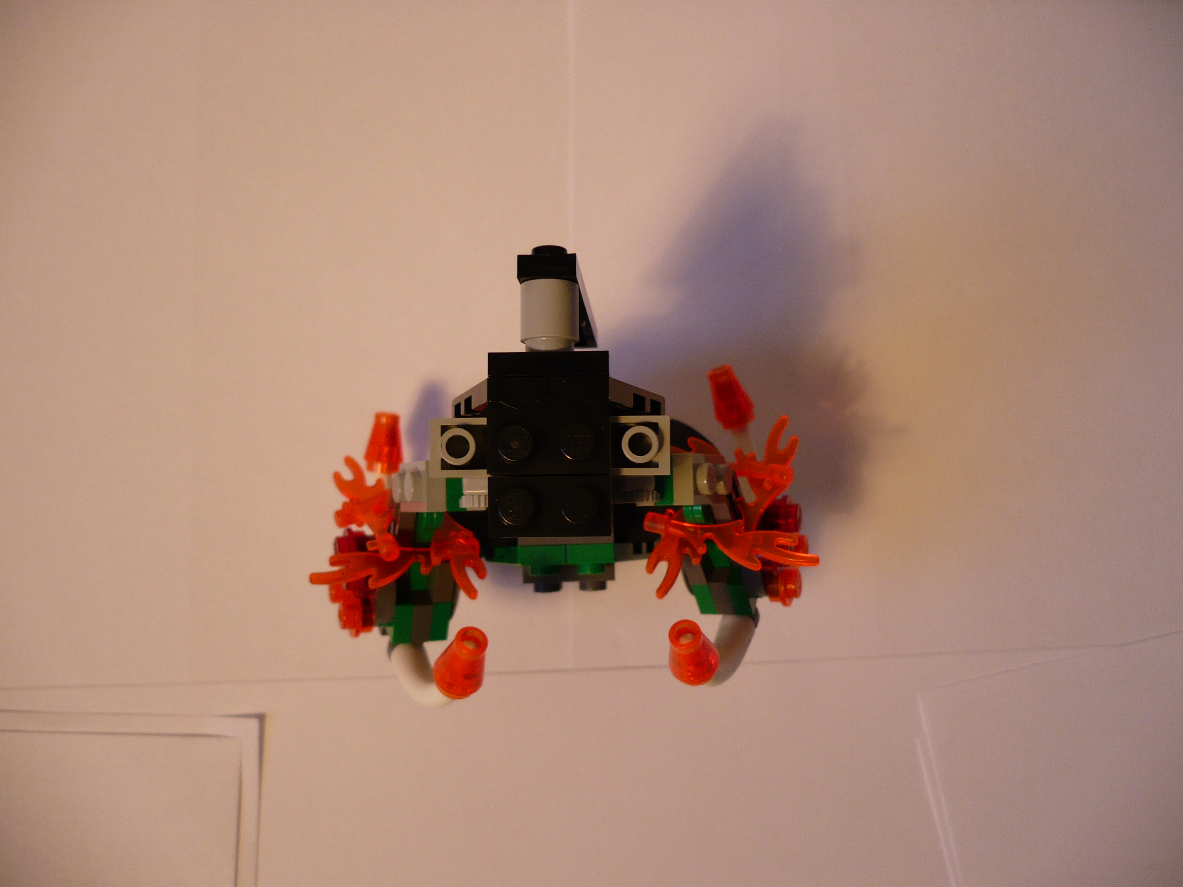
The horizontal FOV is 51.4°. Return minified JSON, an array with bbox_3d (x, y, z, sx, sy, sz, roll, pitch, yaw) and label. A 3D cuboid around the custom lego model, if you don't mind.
[{"bbox_3d":[-0.005,0.009,0.218,0.084,0.122,0.067,-1,88,2],"label":"custom lego model"}]

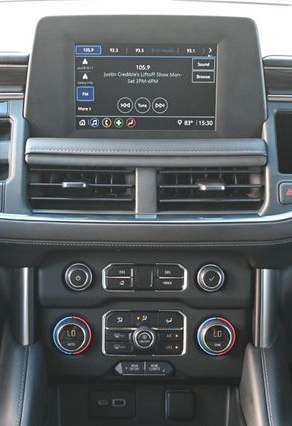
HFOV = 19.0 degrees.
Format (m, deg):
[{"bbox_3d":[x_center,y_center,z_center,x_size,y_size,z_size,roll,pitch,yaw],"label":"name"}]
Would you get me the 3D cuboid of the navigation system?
[{"bbox_3d":[0.001,-0.156,1.082,0.175,0.106,0.018,0,10,0],"label":"navigation system"}]

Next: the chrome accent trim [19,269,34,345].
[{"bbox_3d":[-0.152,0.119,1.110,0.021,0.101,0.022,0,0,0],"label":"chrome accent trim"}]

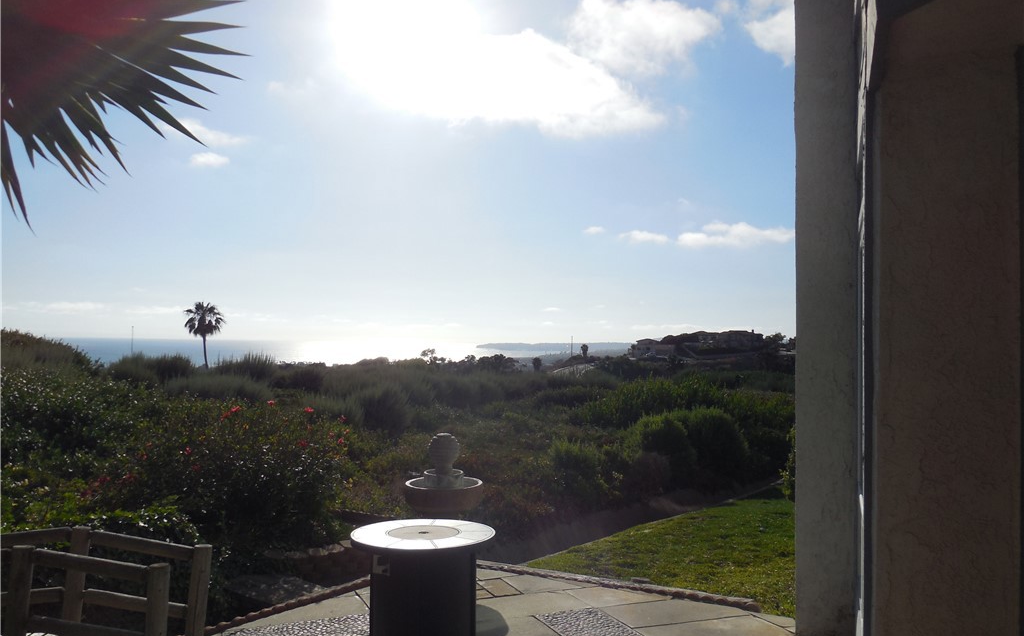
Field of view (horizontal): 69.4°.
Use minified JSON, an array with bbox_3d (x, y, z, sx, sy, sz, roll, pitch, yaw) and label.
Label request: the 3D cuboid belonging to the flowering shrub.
[{"bbox_3d":[-2.560,1.430,6.800,2.250,1.400,1.900,1,-2,0],"label":"flowering shrub"}]

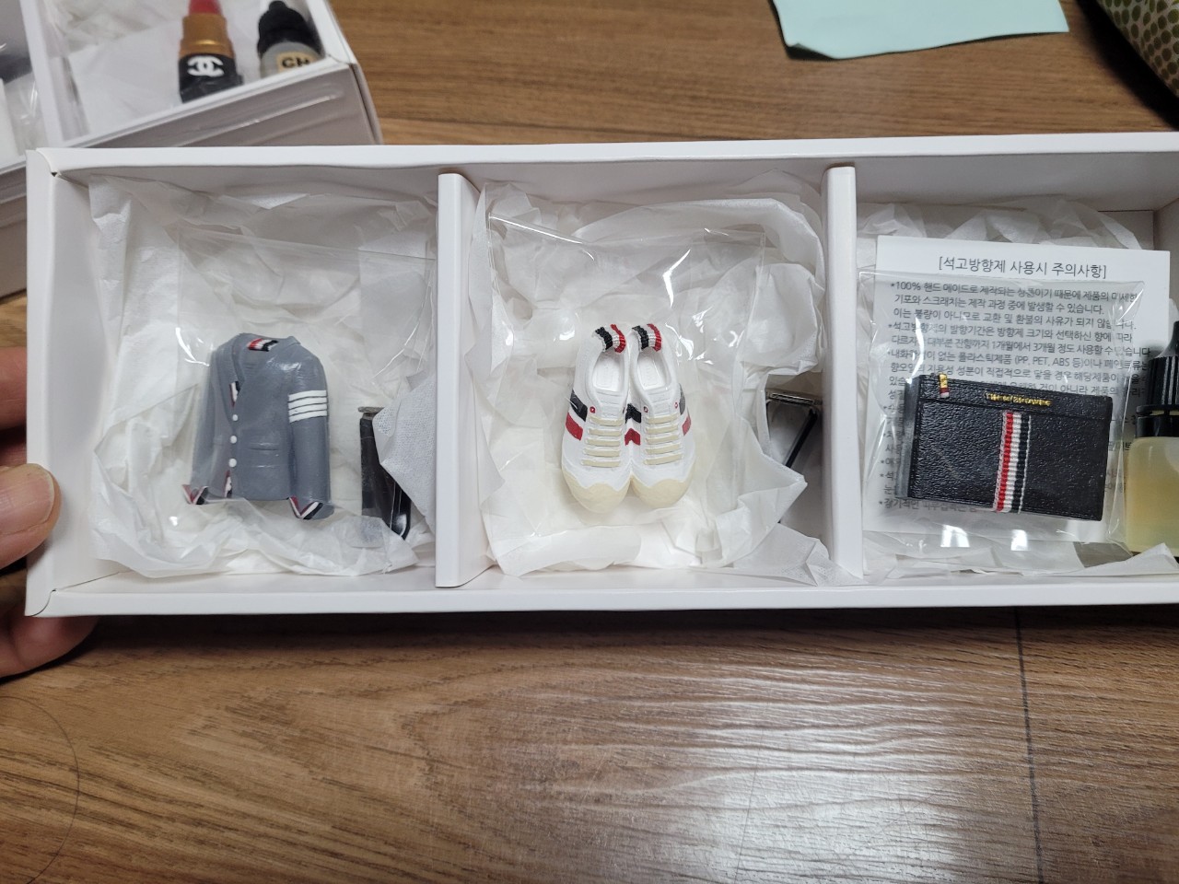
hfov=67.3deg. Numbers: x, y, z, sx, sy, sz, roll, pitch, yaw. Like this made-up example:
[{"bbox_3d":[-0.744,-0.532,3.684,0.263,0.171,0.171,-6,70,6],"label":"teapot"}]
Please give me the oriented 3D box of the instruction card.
[{"bbox_3d":[0.114,-0.013,0.236,0.080,0.002,0.080,2,87,2],"label":"instruction card"}]

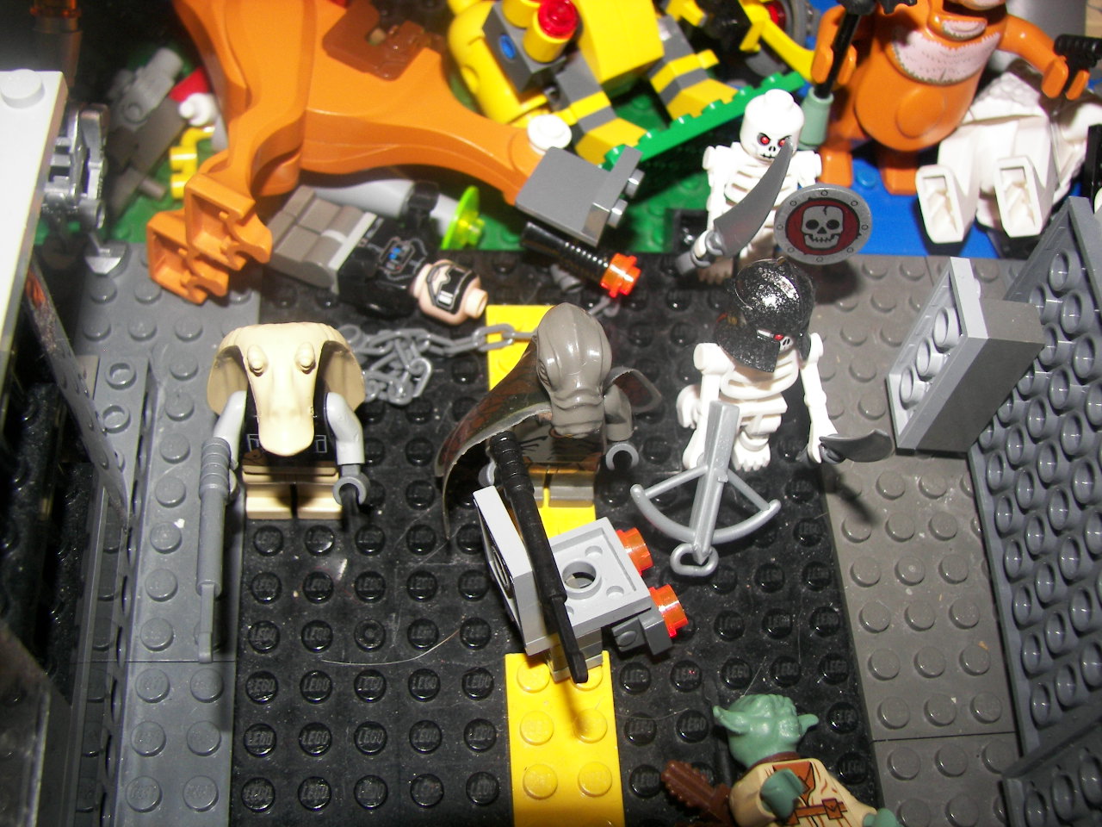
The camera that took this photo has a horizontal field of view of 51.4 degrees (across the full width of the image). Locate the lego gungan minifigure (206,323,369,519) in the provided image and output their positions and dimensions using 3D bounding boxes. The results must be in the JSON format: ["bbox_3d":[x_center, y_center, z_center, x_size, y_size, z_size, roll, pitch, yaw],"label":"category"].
[{"bbox_3d":[-0.038,0.004,0.166,0.024,0.042,0.017,0,59,-7],"label":"lego gungan minifigure"}]

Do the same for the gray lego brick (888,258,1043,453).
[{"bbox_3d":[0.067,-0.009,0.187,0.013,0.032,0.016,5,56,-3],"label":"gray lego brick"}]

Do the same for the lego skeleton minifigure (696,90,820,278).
[{"bbox_3d":[0.036,-0.038,0.201,0.022,0.041,0.015,-2,59,-8],"label":"lego skeleton minifigure"}]

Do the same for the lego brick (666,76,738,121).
[{"bbox_3d":[0.032,-0.065,0.240,0.008,0.016,0.010,-29,91,-17],"label":"lego brick"}]

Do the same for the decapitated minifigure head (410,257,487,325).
[{"bbox_3d":[-0.018,-0.021,0.200,0.011,0.010,0.010,22,59,6],"label":"decapitated minifigure head"}]

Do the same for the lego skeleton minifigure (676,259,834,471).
[{"bbox_3d":[0.032,-0.004,0.179,0.025,0.043,0.018,-4,60,-10],"label":"lego skeleton minifigure"}]

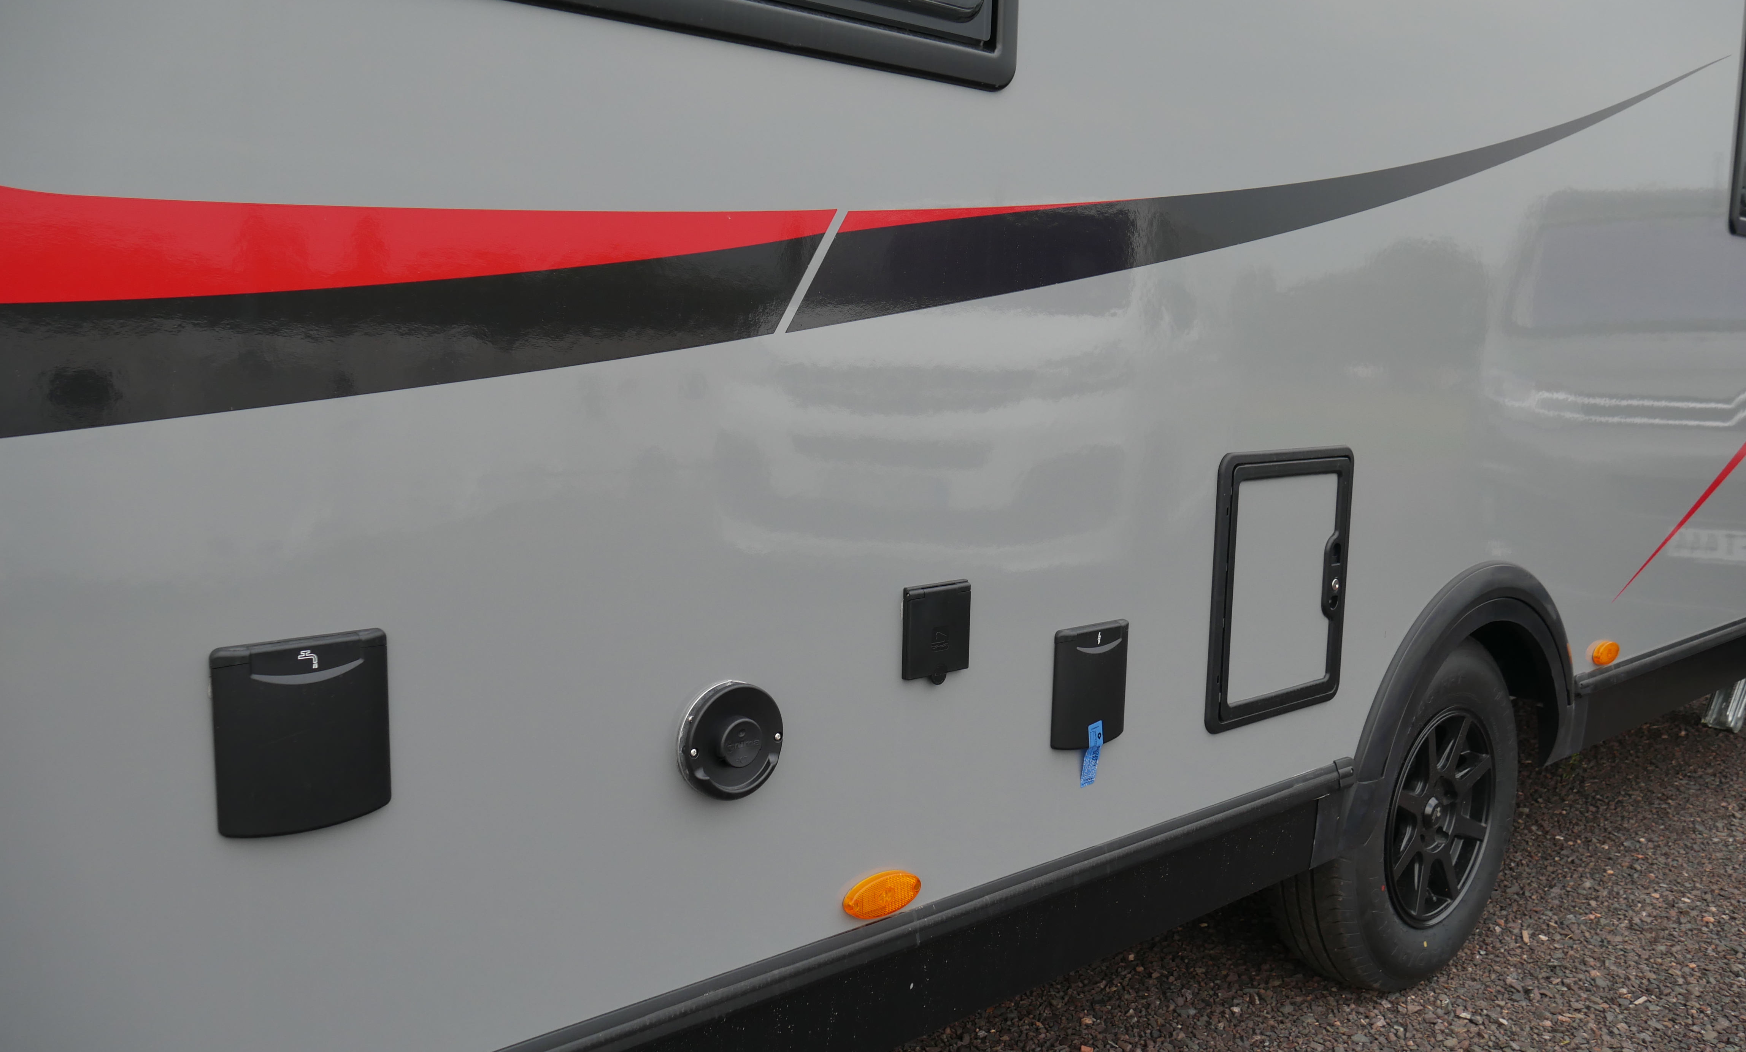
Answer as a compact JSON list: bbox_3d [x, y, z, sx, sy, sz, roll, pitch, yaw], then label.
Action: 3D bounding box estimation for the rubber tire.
[{"bbox_3d":[0.931,0.494,2.504,0.640,0.635,0.187,-5,10,-41],"label":"rubber tire"}]

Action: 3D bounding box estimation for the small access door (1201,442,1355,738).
[{"bbox_3d":[0.565,0.080,1.938,0.302,0.365,0.023,-5,10,-41],"label":"small access door"}]

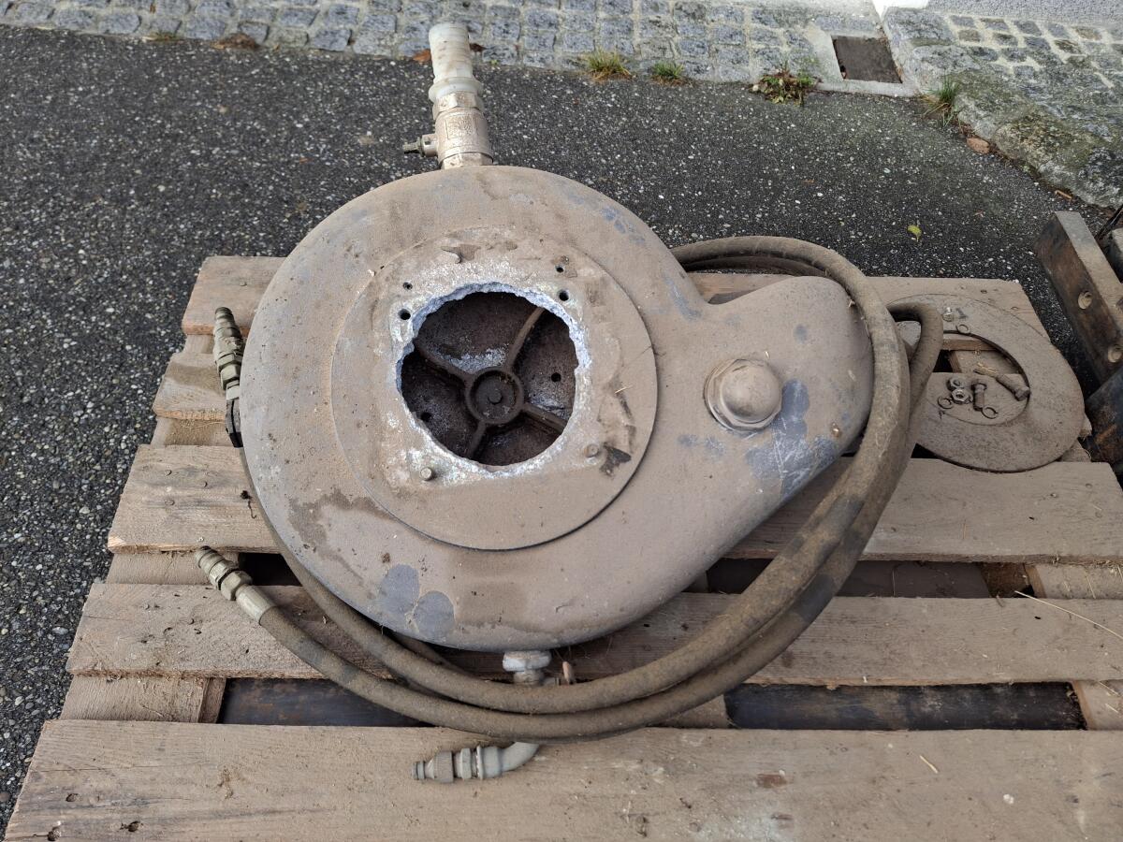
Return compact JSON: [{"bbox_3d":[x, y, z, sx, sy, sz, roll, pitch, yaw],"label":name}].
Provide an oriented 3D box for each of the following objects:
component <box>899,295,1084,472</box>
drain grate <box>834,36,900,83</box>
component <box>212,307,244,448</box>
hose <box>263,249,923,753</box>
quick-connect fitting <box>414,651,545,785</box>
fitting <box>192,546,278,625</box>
[{"bbox_3d":[0.549,-0.061,1.096,0.298,0.012,0.298,1,55,-2],"label":"component"},{"bbox_3d":[0.966,-1.143,2.584,0.182,0.025,0.250,1,55,-2],"label":"drain grate"},{"bbox_3d":[-0.407,-0.059,1.008,0.040,0.042,0.229,-14,57,-12],"label":"component"},{"bbox_3d":[0.070,0.024,0.963,0.880,0.090,0.685,1,55,-2],"label":"hose"},{"bbox_3d":[-0.076,0.281,0.777,0.133,0.086,0.120,-3,55,-5],"label":"quick-connect fitting"},{"bbox_3d":[-0.350,0.172,0.867,0.111,0.032,0.031,35,60,20],"label":"fitting"}]

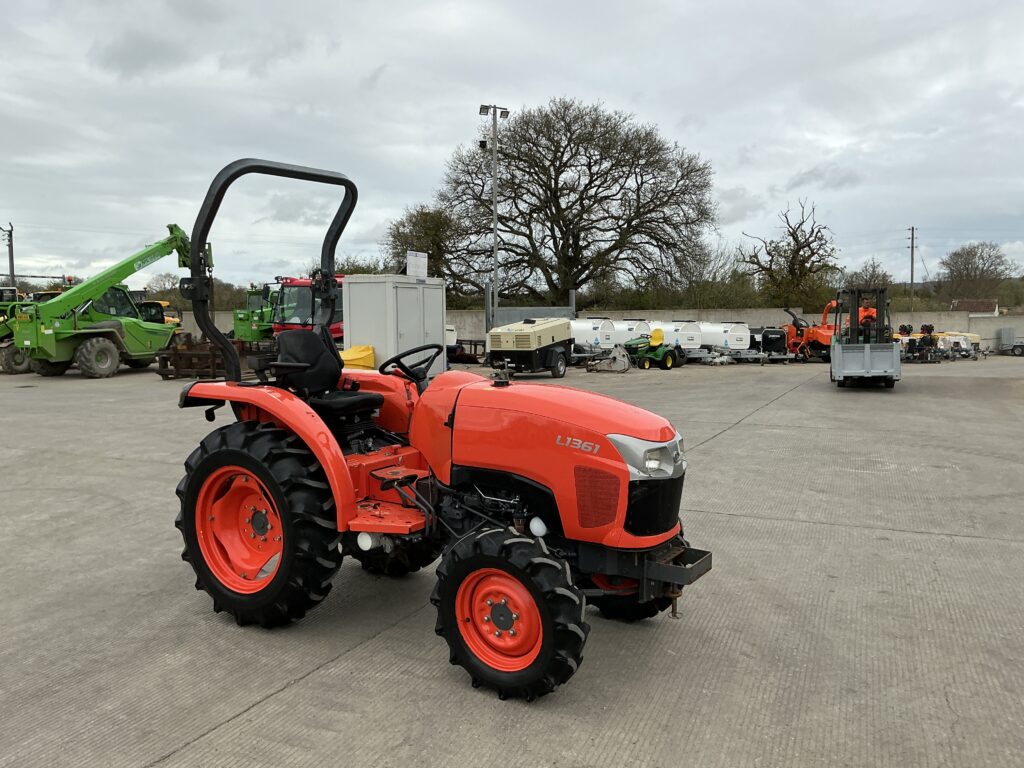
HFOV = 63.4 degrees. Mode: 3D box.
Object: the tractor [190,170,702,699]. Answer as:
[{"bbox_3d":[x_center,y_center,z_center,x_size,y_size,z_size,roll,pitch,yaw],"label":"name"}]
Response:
[{"bbox_3d":[-0.469,0.036,4.409,3.080,2.440,1.340,3,6,32],"label":"tractor"}]

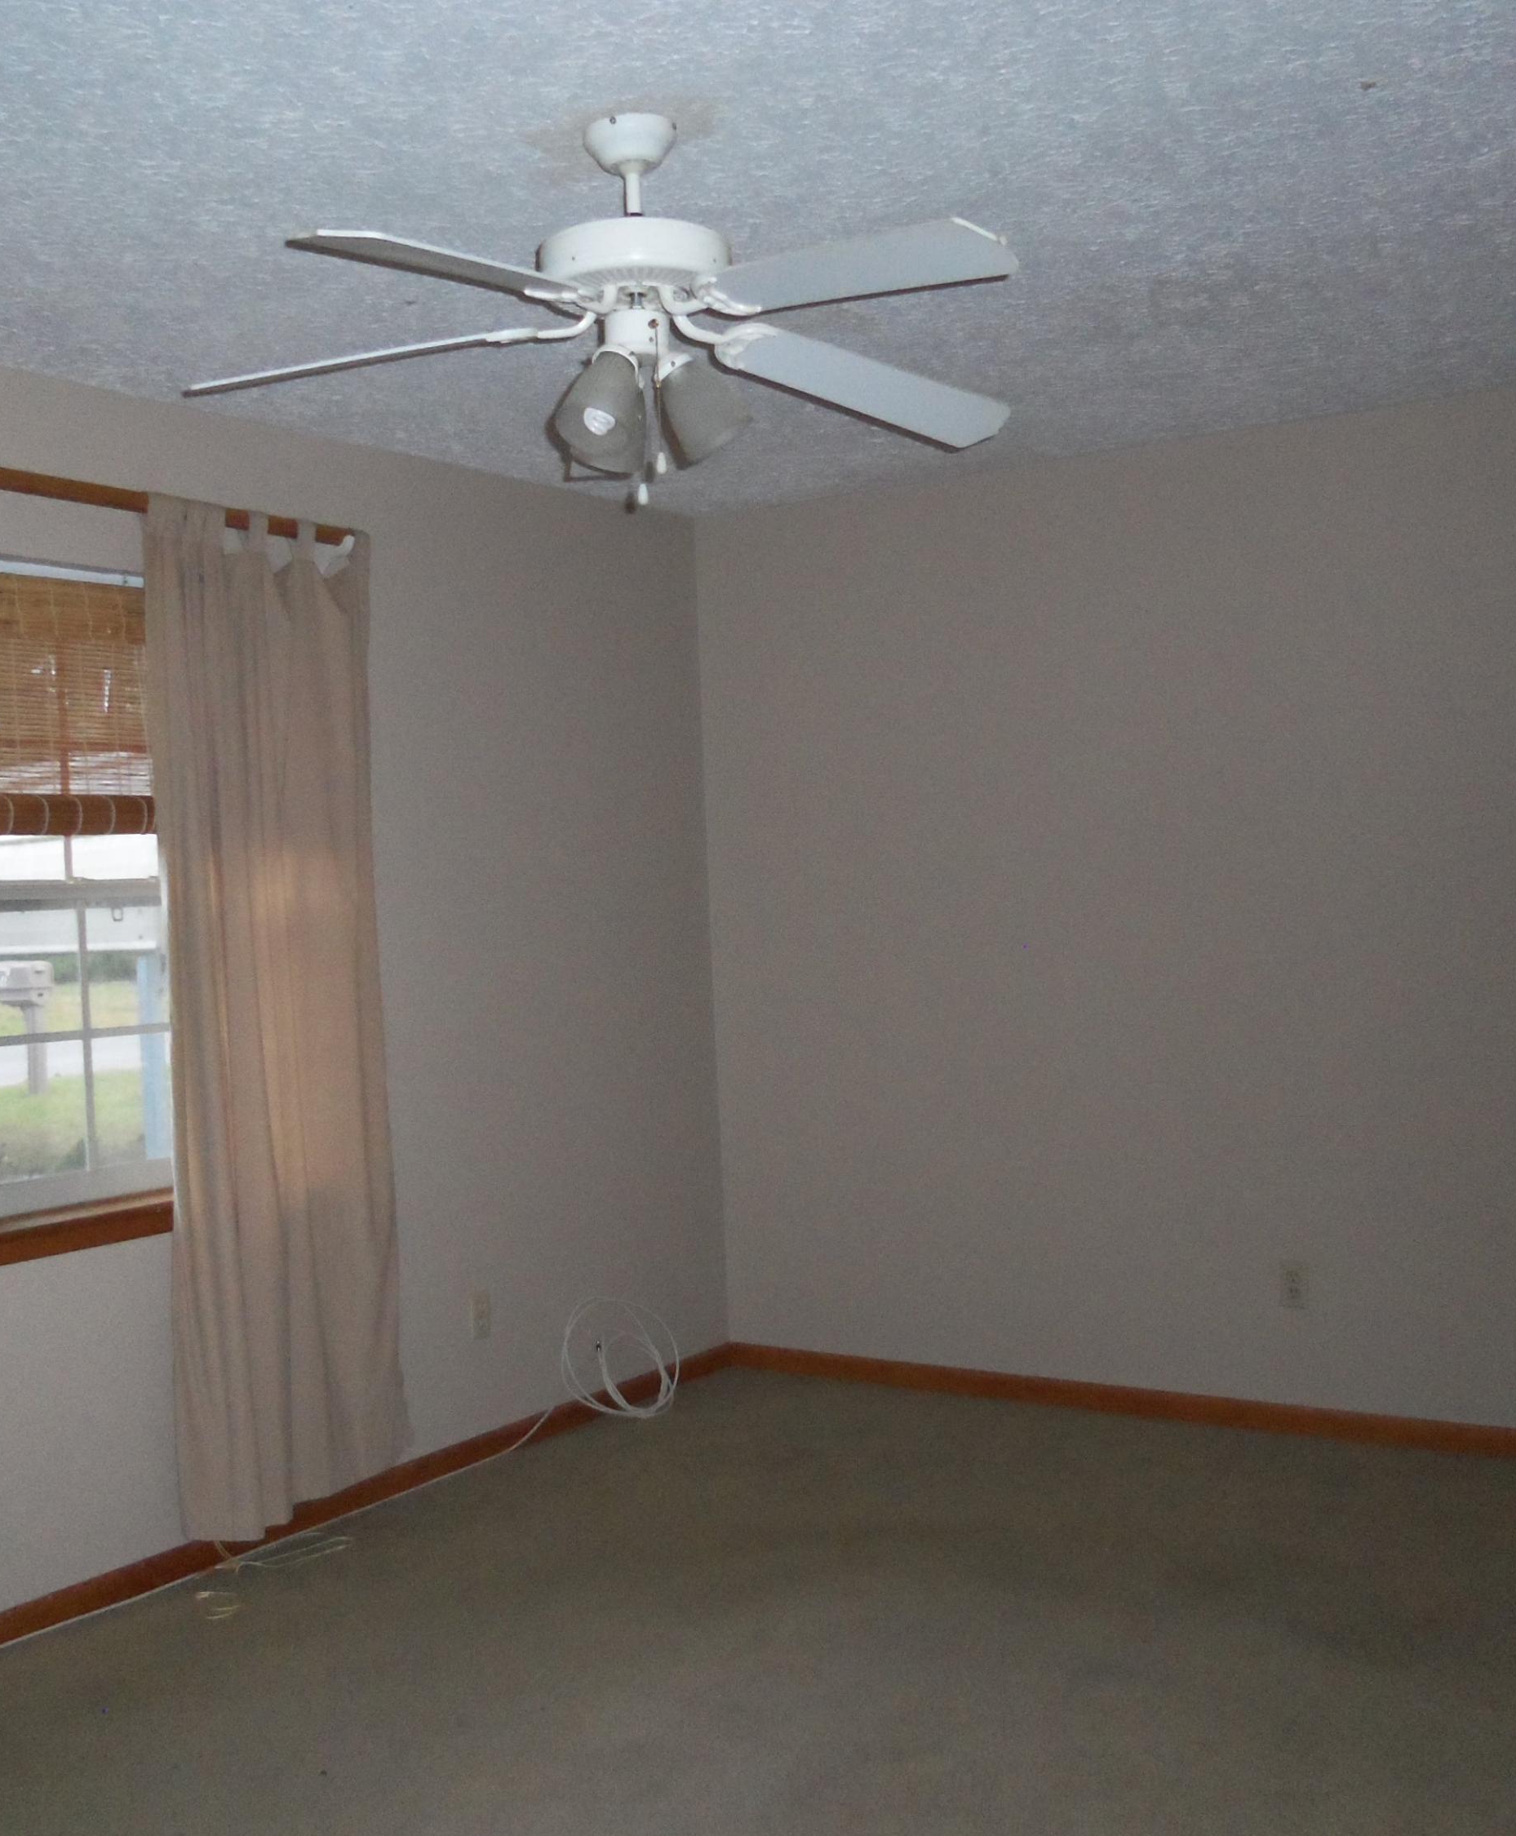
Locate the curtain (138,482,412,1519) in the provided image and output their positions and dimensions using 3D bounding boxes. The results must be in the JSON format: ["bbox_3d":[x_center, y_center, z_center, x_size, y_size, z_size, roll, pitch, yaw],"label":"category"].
[{"bbox_3d":[-1.000,0.201,4.276,0.130,2.130,0.680,-2,1,34],"label":"curtain"}]

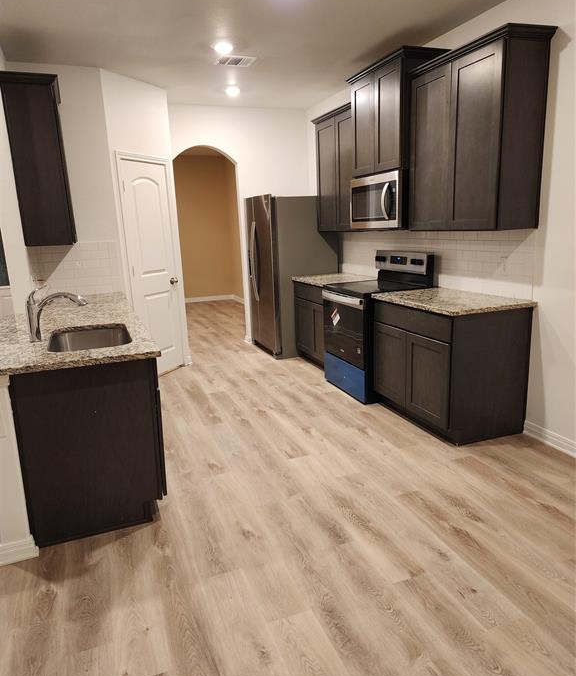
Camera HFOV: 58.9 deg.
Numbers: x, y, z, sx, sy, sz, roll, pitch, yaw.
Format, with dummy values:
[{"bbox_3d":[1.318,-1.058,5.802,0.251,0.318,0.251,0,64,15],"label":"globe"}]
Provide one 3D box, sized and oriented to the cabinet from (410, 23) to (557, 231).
[{"bbox_3d":[1.215,-1.288,3.405,0.377,1.109,0.951,-7,13,-21],"label":"cabinet"}]

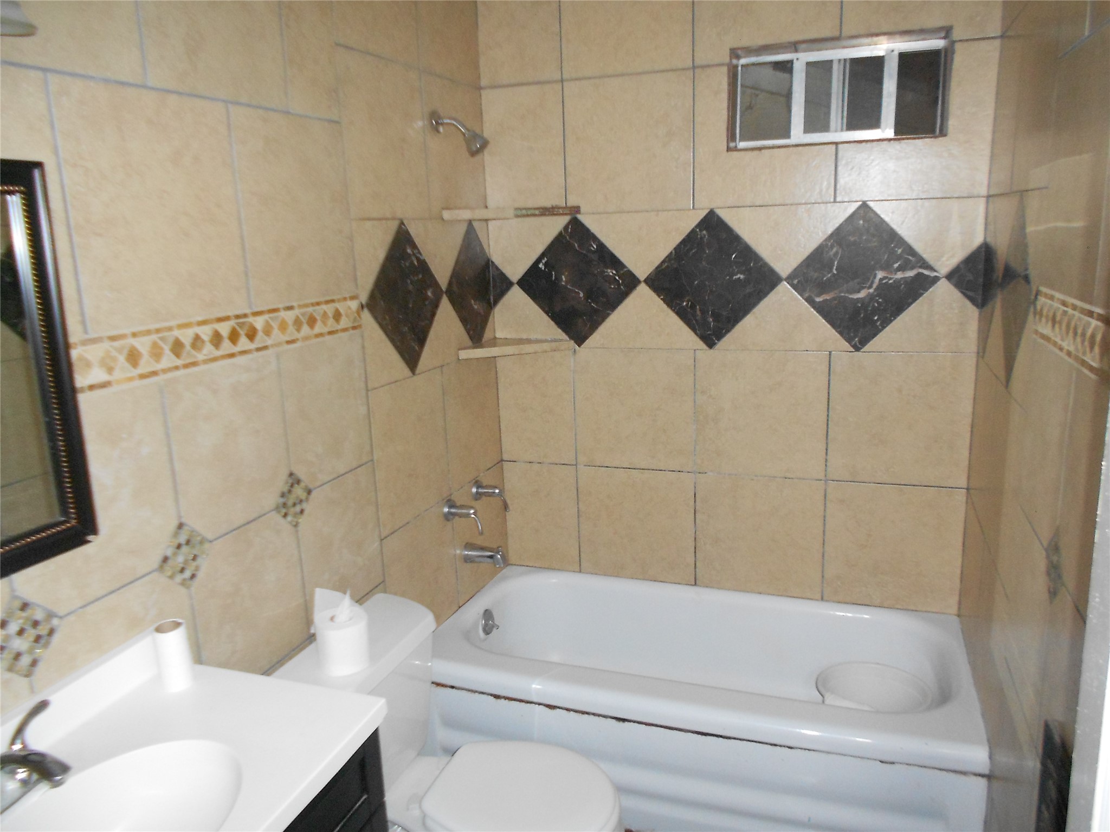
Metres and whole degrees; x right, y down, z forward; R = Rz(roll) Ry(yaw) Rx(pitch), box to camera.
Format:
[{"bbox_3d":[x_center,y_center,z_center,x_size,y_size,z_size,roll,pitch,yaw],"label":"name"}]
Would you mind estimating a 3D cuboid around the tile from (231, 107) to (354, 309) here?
[{"bbox_3d":[-0.577,-0.465,1.873,0.012,0.404,0.384,3,14,21],"label":"tile"}]

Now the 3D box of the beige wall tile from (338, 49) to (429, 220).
[{"bbox_3d":[-0.441,-0.723,2.188,0.010,0.405,0.400,2,14,20],"label":"beige wall tile"}]

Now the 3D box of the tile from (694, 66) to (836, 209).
[{"bbox_3d":[0.610,-0.822,2.436,0.406,0.403,0.012,2,14,20],"label":"tile"}]

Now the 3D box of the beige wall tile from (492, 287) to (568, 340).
[{"bbox_3d":[-0.068,-0.339,2.811,0.295,0.206,0.010,2,14,20],"label":"beige wall tile"}]

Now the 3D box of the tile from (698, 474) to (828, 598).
[{"bbox_3d":[0.660,0.387,2.703,0.408,0.397,0.010,2,14,20],"label":"tile"}]

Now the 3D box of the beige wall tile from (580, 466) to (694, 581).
[{"bbox_3d":[0.279,0.371,2.852,0.407,0.395,0.010,2,14,20],"label":"beige wall tile"}]

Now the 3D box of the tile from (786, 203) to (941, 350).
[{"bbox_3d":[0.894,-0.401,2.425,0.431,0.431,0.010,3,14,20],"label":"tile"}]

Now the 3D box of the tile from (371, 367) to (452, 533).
[{"bbox_3d":[-0.409,0.089,2.390,0.010,0.405,0.405,3,14,20],"label":"tile"}]

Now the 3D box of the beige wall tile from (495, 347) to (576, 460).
[{"bbox_3d":[-0.064,-0.036,2.881,0.283,0.406,0.010,3,14,20],"label":"beige wall tile"}]

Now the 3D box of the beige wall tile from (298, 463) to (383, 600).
[{"bbox_3d":[-0.529,0.319,2.069,0.010,0.342,0.331,2,14,20],"label":"beige wall tile"}]

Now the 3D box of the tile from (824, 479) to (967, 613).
[{"bbox_3d":[1.040,0.406,2.571,0.395,0.394,0.012,2,14,20],"label":"tile"}]

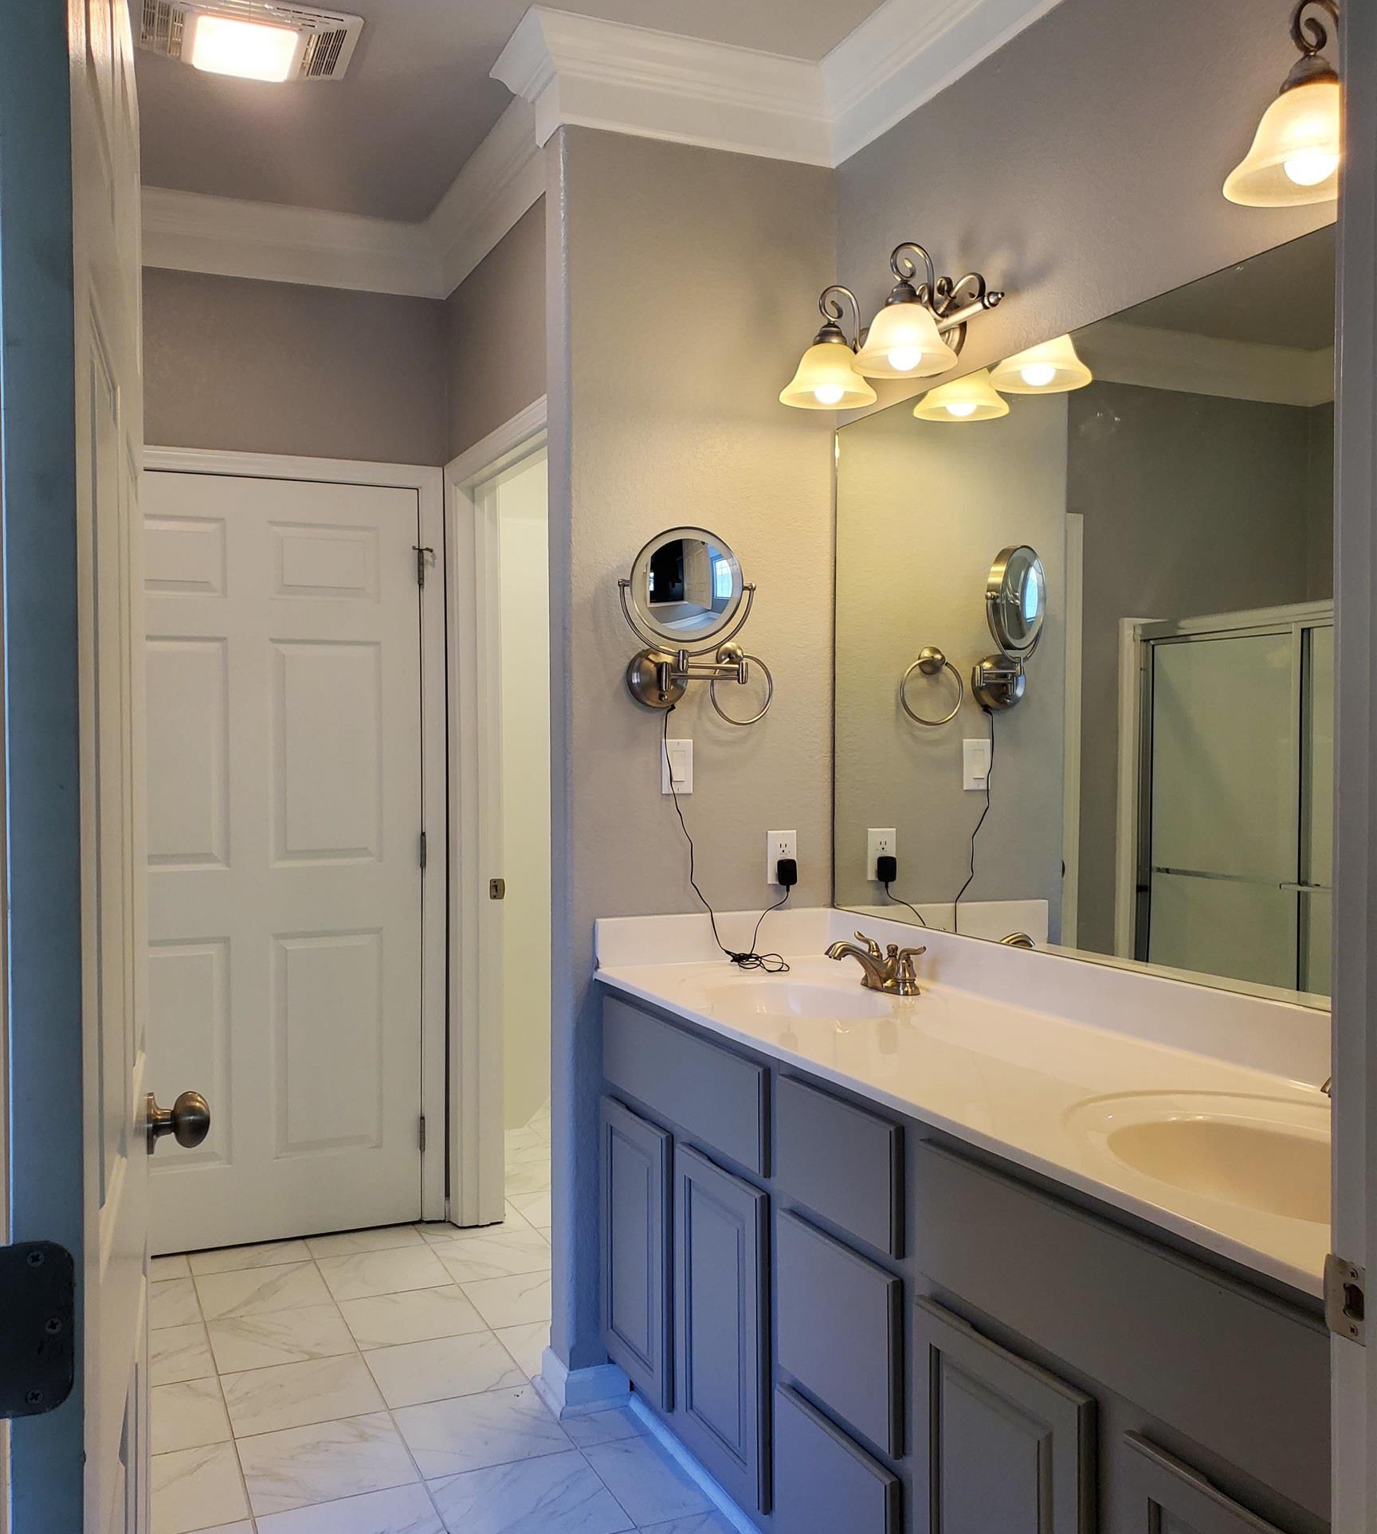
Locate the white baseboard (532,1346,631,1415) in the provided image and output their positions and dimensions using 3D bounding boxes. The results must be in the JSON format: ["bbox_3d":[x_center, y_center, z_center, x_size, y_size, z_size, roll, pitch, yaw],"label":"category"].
[{"bbox_3d":[-0.224,1.251,2.853,0.152,0.087,0.196,0,1,-24],"label":"white baseboard"}]

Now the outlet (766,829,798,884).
[{"bbox_3d":[0.201,0.195,2.938,0.071,0.117,0.009,0,1,-24],"label":"outlet"}]

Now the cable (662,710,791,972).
[{"bbox_3d":[0.117,0.146,2.810,0.291,0.528,0.161,0,1,-24],"label":"cable"}]

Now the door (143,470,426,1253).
[{"bbox_3d":[-1.181,0.254,3.708,0.919,2.047,0.040,-1,1,-24],"label":"door"}]

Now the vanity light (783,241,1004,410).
[{"bbox_3d":[0.360,-0.826,2.587,0.253,0.228,0.571,0,1,-24],"label":"vanity light"}]

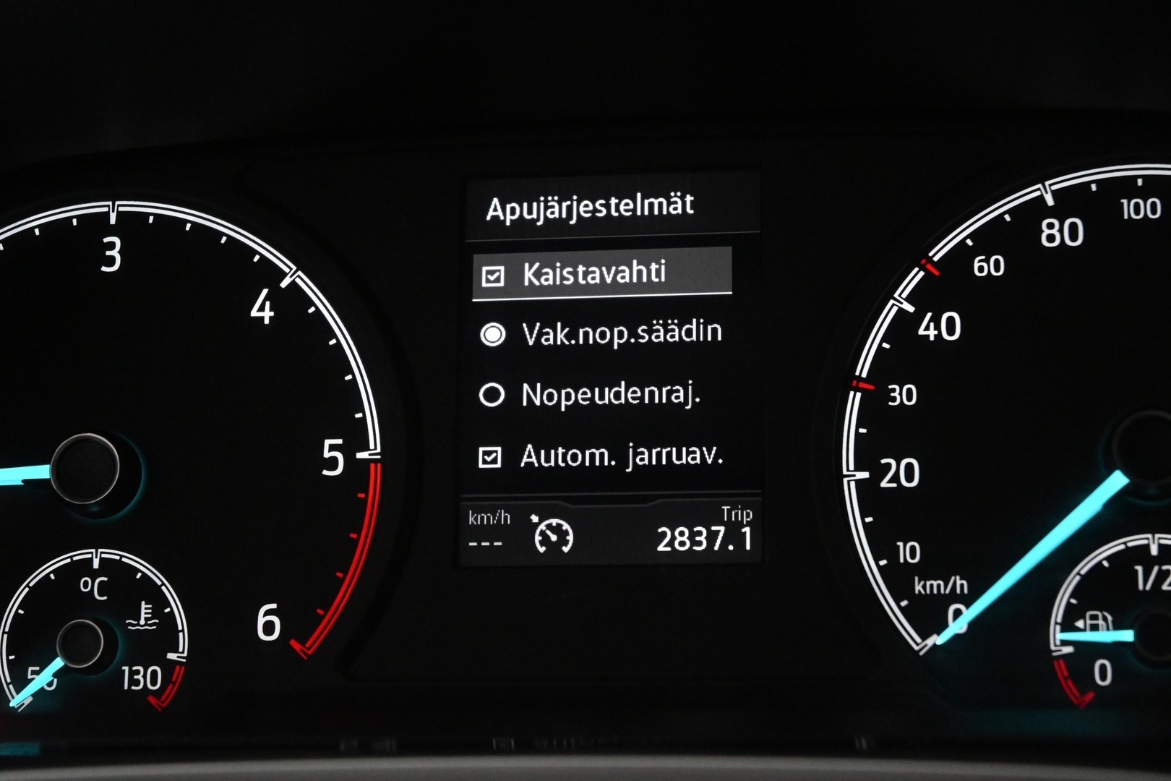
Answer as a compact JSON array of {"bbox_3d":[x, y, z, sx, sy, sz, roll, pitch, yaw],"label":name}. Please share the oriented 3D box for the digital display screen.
[{"bbox_3d":[0.006,-0.004,0.517,0.064,0.084,0.008,-1,-12,9],"label":"digital display screen"}]

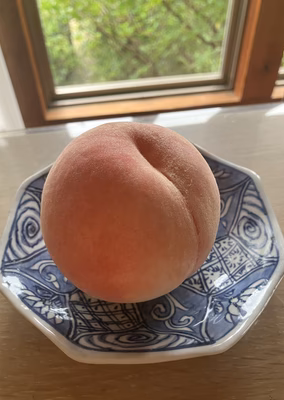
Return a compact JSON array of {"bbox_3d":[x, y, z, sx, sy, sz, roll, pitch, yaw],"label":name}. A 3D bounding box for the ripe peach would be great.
[{"bbox_3d":[-0.006,0.006,0.155,0.083,0.080,0.083,-1,41,1],"label":"ripe peach"}]

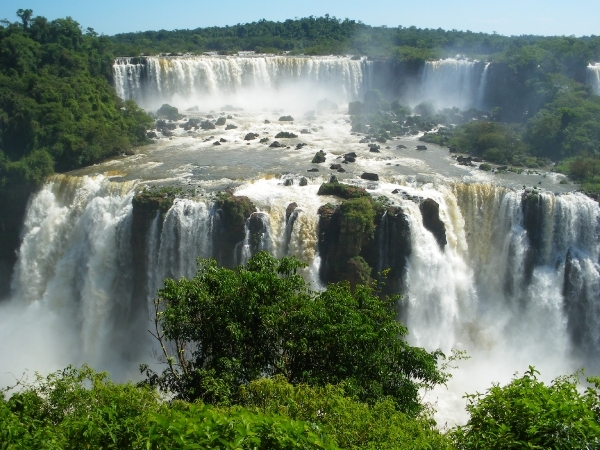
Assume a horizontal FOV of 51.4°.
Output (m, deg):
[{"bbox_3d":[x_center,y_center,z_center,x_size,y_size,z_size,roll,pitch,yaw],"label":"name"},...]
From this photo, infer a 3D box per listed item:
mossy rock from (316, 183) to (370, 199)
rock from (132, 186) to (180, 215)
[{"bbox_3d":[10.250,-8.320,150.480,11.800,2.900,5.500,0,16,0],"label":"mossy rock"},{"bbox_3d":[-33.680,-5.750,146.460,9.800,5.500,6.000,0,16,0],"label":"rock"}]

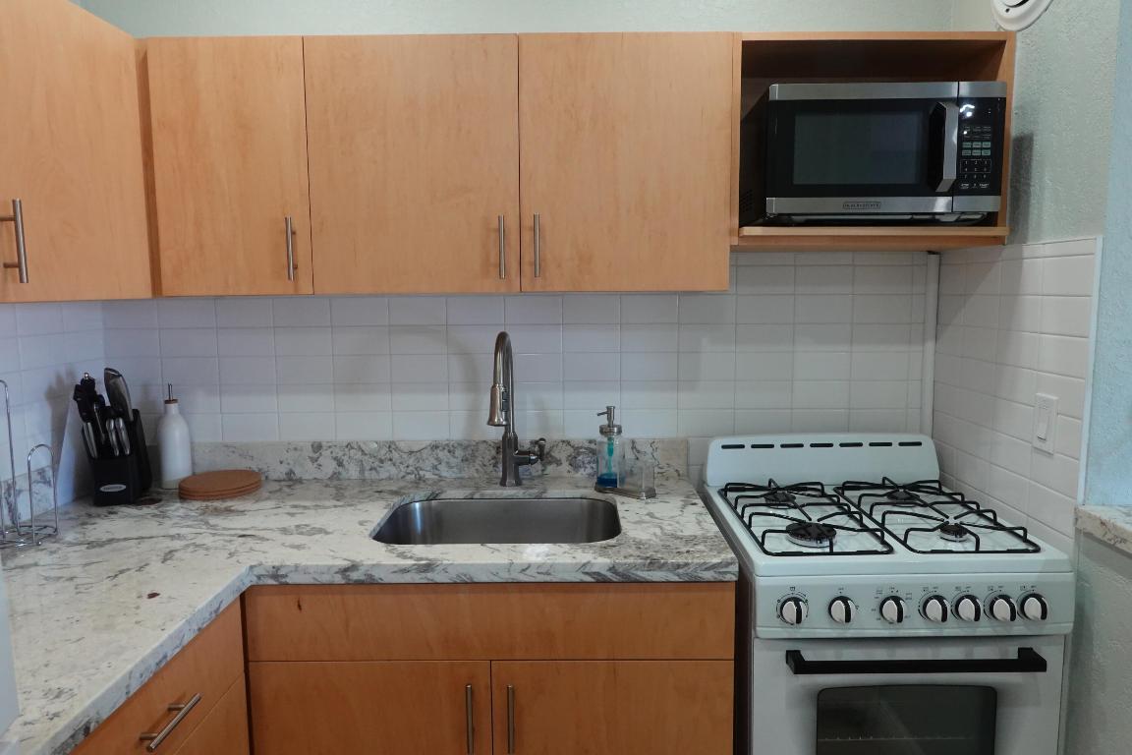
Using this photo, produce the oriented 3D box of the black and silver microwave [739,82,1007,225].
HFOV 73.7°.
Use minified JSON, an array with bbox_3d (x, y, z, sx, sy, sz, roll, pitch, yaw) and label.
[{"bbox_3d":[0.670,-0.489,1.766,0.494,0.289,0.400,0,6,0],"label":"black and silver microwave"}]

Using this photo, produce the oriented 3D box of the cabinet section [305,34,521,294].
[{"bbox_3d":[-0.333,-0.480,1.816,0.464,0.553,0.320,0,6,0],"label":"cabinet section"}]

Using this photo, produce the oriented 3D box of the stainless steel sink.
[{"bbox_3d":[-0.143,0.435,1.740,0.545,0.205,0.425,0,6,0],"label":"stainless steel sink"}]

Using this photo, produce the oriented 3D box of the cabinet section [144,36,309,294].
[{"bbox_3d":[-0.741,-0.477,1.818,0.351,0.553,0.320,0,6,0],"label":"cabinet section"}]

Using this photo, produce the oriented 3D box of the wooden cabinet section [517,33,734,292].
[{"bbox_3d":[0.131,-0.483,1.815,0.465,0.553,0.320,0,6,0],"label":"wooden cabinet section"}]

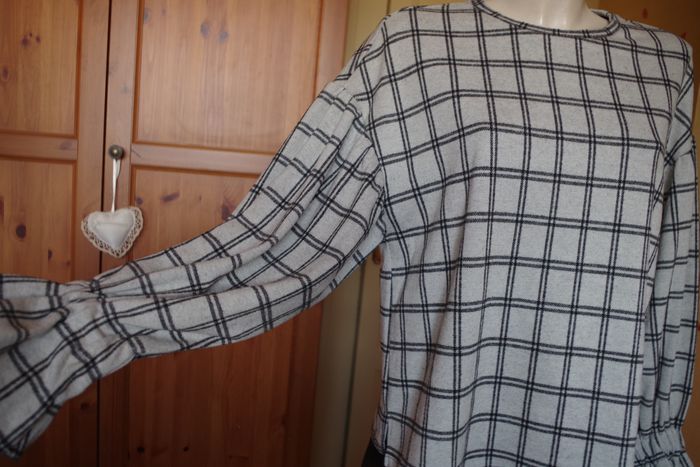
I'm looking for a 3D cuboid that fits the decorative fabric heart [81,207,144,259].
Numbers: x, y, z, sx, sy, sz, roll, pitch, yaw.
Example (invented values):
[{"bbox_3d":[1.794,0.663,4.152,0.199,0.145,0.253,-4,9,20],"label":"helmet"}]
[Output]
[{"bbox_3d":[-0.467,0.000,1.150,0.114,0.103,0.033,-2,10,-13],"label":"decorative fabric heart"}]

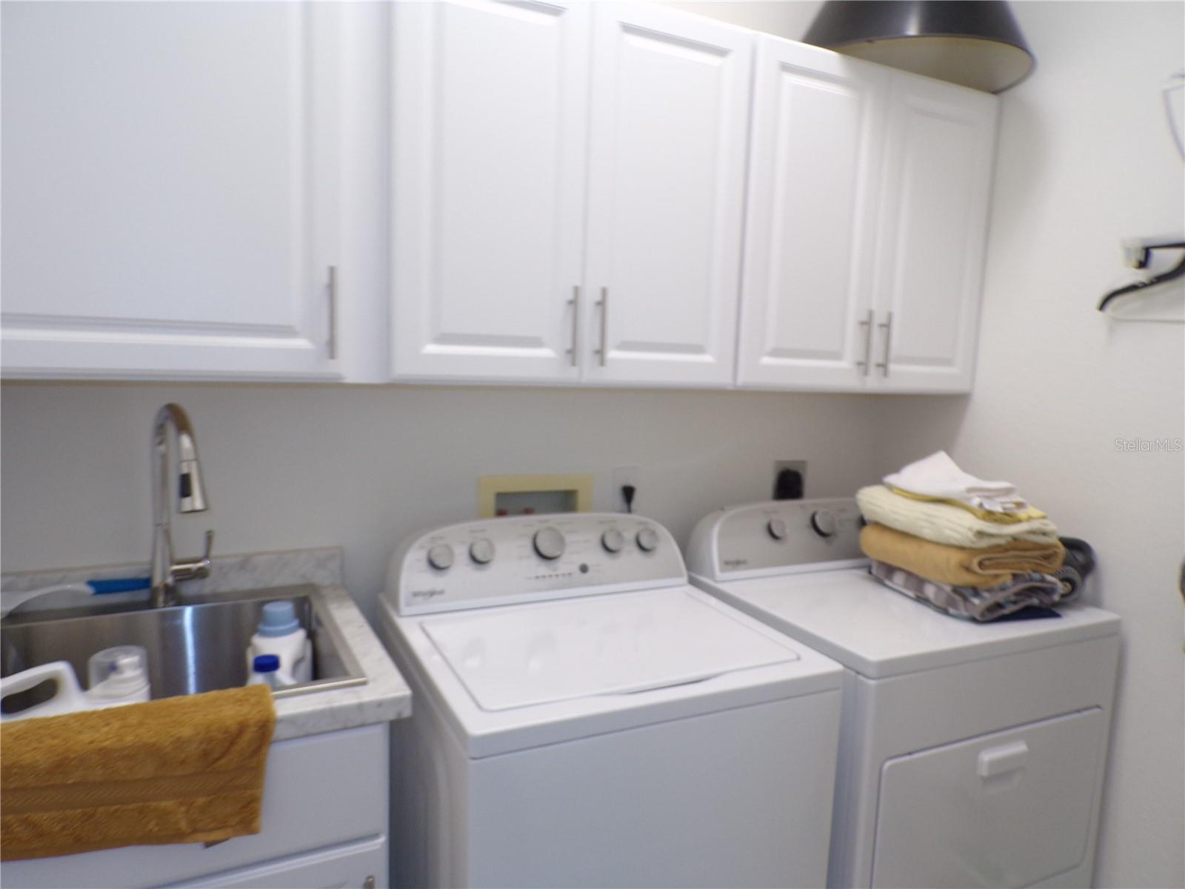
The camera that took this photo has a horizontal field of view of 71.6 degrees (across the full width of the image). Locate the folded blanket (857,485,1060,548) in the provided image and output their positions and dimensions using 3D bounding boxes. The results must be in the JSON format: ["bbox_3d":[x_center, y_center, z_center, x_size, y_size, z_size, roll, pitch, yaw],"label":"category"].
[{"bbox_3d":[0.847,0.160,1.941,0.250,0.080,0.380,0,6,-19],"label":"folded blanket"}]

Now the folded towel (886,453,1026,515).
[{"bbox_3d":[0.845,0.078,1.902,0.180,0.092,0.280,0,6,-19],"label":"folded towel"}]

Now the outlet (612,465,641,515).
[{"bbox_3d":[0.090,0.116,2.099,0.072,0.116,0.012,-1,7,-26],"label":"outlet"}]

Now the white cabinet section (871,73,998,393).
[{"bbox_3d":[0.790,-0.532,2.201,0.376,0.765,0.310,-1,7,-25],"label":"white cabinet section"}]

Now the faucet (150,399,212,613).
[{"bbox_3d":[-0.748,0.124,1.522,0.110,0.400,0.240,-2,7,-36],"label":"faucet"}]

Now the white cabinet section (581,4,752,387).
[{"bbox_3d":[0.097,-0.519,1.871,0.383,0.762,0.310,-1,7,-25],"label":"white cabinet section"}]

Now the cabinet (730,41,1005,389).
[{"bbox_3d":[0.605,-0.523,2.097,0.762,0.757,0.335,-1,7,-26],"label":"cabinet"}]

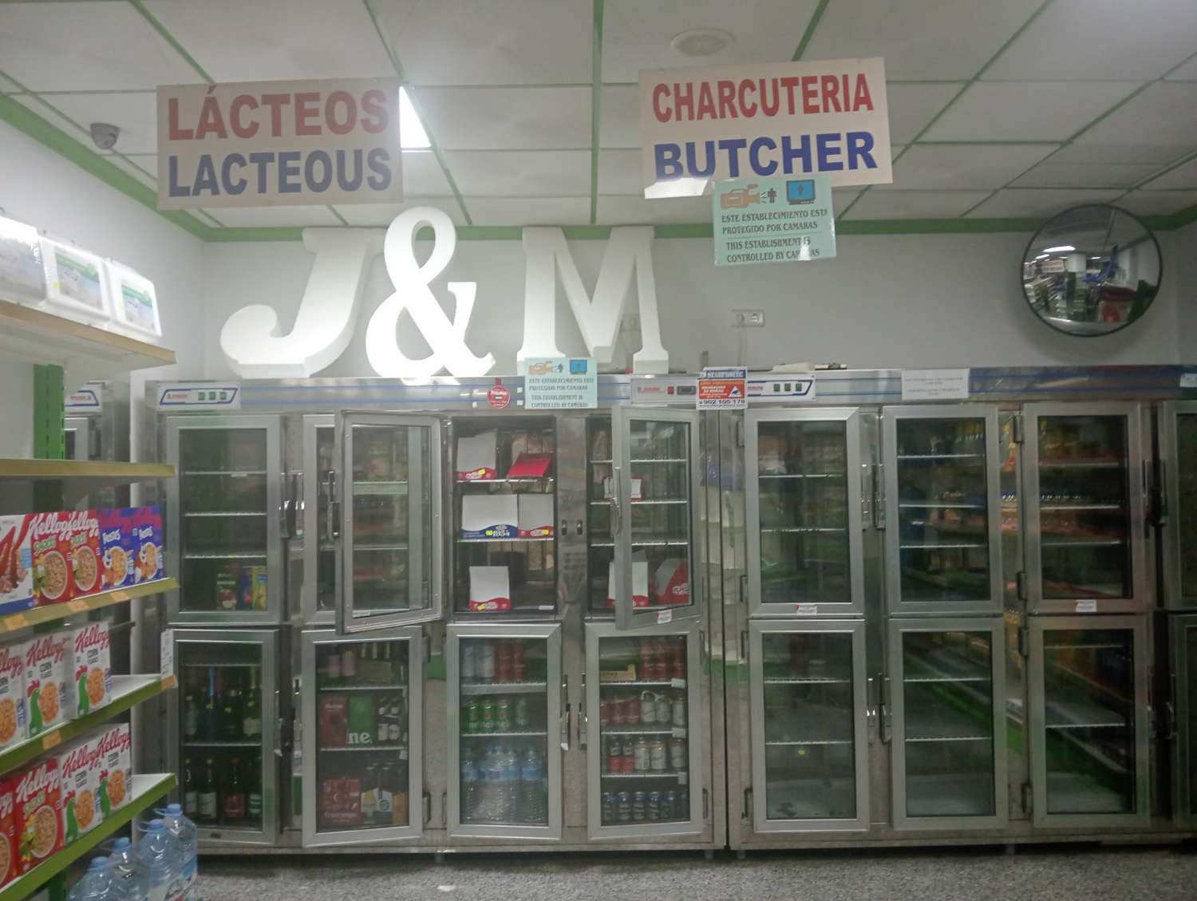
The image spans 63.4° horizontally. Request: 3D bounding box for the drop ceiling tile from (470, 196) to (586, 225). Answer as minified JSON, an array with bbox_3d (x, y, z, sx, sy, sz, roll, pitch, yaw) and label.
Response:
[{"bbox_3d":[-0.324,-1.144,4.550,0.606,0.030,0.473,-1,-1,0],"label":"drop ceiling tile"}]

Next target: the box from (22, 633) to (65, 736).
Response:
[{"bbox_3d":[-1.501,0.619,2.577,0.068,0.250,0.188,-1,-2,-1],"label":"box"}]

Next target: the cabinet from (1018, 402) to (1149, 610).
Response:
[{"bbox_3d":[2.022,0.248,4.294,0.482,0.872,0.550,-1,-1,0],"label":"cabinet"}]

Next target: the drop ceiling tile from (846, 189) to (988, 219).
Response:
[{"bbox_3d":[1.476,-1.153,4.556,0.600,0.020,0.516,-1,-2,-1],"label":"drop ceiling tile"}]

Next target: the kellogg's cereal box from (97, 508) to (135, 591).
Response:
[{"bbox_3d":[-1.544,0.309,3.060,0.061,0.245,0.207,-1,-1,2],"label":"kellogg's cereal box"}]

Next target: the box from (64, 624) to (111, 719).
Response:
[{"bbox_3d":[-1.503,0.636,2.822,0.068,0.250,0.188,-1,-2,-1],"label":"box"}]

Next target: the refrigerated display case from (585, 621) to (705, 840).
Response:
[{"bbox_3d":[0.189,1.153,4.258,0.471,0.871,0.550,-1,-1,0],"label":"refrigerated display case"}]

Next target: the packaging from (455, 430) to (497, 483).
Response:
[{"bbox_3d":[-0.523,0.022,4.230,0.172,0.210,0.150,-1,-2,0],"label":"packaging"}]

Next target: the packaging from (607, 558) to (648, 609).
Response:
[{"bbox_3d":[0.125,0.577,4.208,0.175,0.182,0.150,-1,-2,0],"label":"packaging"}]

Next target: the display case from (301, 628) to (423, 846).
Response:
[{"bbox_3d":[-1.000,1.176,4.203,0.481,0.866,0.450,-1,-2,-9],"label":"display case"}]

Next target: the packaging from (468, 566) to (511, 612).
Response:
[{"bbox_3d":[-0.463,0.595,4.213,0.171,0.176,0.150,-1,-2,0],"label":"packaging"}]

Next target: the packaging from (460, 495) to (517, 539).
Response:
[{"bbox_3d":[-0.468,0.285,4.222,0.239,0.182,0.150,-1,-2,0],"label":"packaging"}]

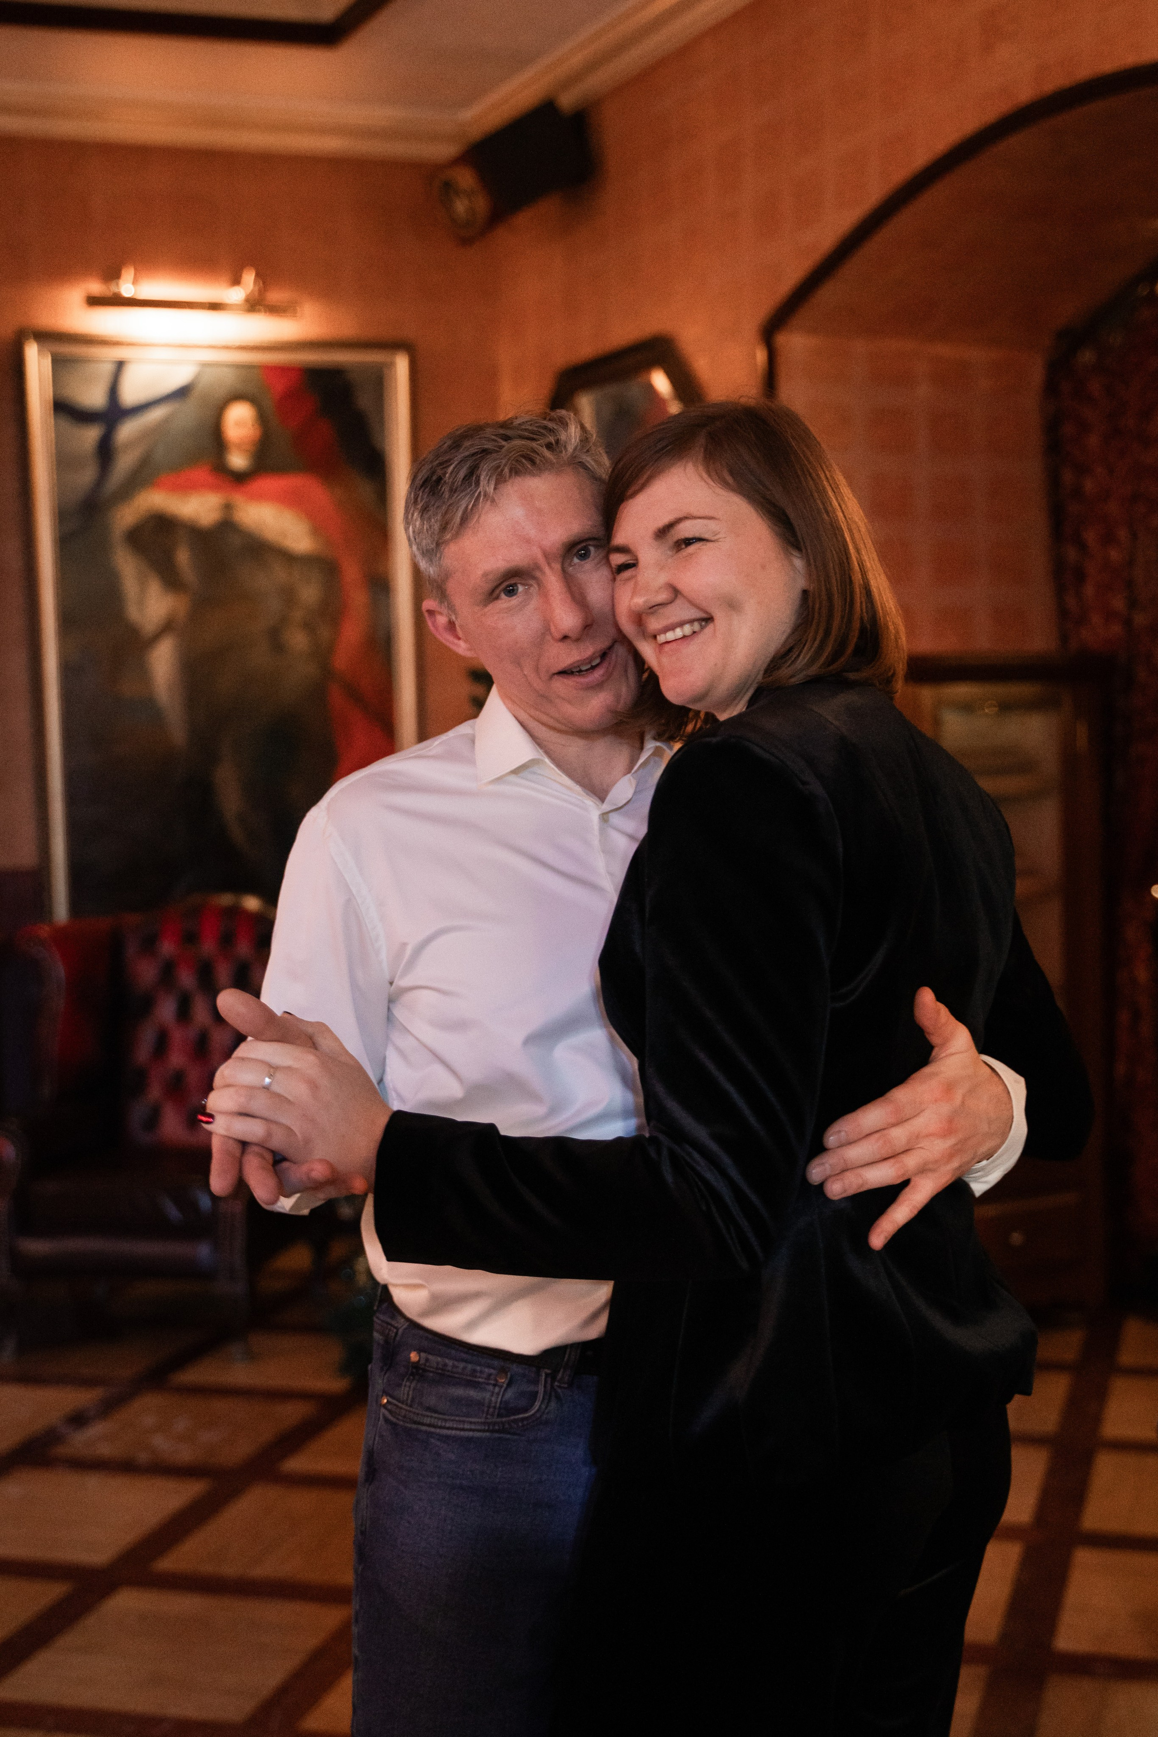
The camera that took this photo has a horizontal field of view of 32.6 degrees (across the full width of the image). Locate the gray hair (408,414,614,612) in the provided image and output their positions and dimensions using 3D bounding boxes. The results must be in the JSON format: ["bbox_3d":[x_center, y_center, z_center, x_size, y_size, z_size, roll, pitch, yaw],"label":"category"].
[{"bbox_3d":[-0.055,-0.280,1.600,0.170,0.170,0.200,-14,2,-10],"label":"gray hair"}]

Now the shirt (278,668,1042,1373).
[{"bbox_3d":[0.050,0.115,1.580,0.610,0.520,0.380,-3,4,-20],"label":"shirt"}]

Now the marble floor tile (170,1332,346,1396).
[{"bbox_3d":[-0.697,1.170,4.731,0.430,0.015,0.420,-1,4,16],"label":"marble floor tile"}]

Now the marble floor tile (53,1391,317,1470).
[{"bbox_3d":[-0.835,1.205,4.265,0.430,0.015,0.415,-1,4,16],"label":"marble floor tile"}]

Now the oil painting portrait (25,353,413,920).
[{"bbox_3d":[-0.983,-0.634,5.719,1.128,1.715,0.070,-3,4,-22],"label":"oil painting portrait"}]

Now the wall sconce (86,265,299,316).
[{"bbox_3d":[-1.087,-1.627,5.559,0.582,0.115,0.180,-3,4,-22],"label":"wall sconce"}]

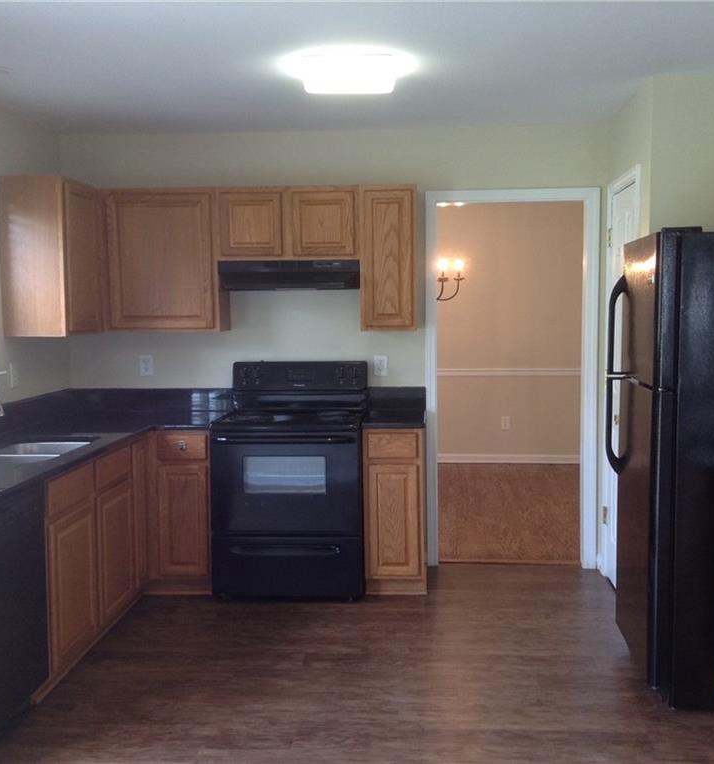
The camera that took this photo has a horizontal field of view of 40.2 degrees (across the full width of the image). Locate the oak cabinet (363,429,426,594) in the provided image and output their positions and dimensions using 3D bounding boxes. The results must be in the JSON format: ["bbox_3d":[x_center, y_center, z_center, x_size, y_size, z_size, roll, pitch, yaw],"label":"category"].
[{"bbox_3d":[0.210,0.643,5.202,0.313,0.876,0.630,0,5,4],"label":"oak cabinet"}]

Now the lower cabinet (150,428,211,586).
[{"bbox_3d":[-0.876,0.649,5.277,0.348,0.876,0.630,0,5,4],"label":"lower cabinet"}]

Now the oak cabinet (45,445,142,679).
[{"bbox_3d":[-1.419,0.740,4.226,0.631,0.876,1.110,0,5,4],"label":"oak cabinet"}]

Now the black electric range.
[{"bbox_3d":[-0.329,0.501,5.187,0.758,1.173,0.670,0,5,4],"label":"black electric range"}]

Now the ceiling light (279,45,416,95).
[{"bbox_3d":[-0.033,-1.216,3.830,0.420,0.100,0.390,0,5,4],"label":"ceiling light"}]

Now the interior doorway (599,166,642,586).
[{"bbox_3d":[1.377,0.041,4.844,0.140,2.106,0.749,0,5,4],"label":"interior doorway"}]

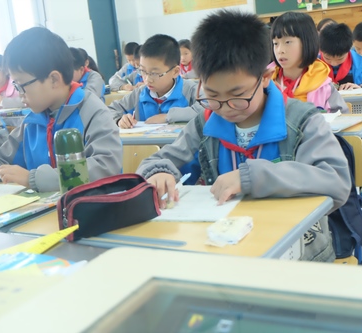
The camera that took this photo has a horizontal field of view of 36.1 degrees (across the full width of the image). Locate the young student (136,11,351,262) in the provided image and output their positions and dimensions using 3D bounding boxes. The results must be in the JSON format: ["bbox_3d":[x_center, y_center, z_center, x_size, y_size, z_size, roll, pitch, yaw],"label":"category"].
[{"bbox_3d":[0.143,0.166,1.421,0.580,1.100,0.580,-1,14,22],"label":"young student"}]

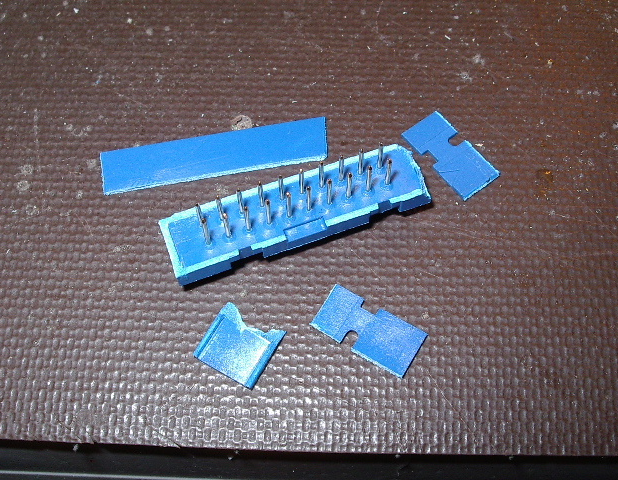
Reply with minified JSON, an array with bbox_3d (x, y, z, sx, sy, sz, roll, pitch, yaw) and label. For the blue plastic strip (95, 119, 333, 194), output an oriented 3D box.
[{"bbox_3d":[-0.012,-0.011,0.125,0.030,0.001,0.006,-10,62,-4],"label":"blue plastic strip"}]

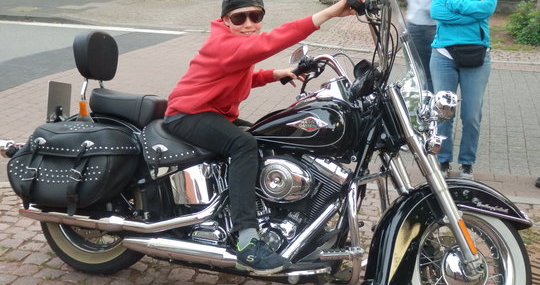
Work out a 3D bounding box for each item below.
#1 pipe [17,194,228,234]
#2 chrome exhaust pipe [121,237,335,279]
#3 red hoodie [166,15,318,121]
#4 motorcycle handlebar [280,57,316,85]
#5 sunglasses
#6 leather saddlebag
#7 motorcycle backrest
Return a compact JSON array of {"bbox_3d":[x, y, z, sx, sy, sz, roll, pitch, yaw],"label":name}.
[{"bbox_3d":[-0.625,0.248,2.597,0.970,0.200,0.120,3,5,18],"label":"pipe"},{"bbox_3d":[-0.190,0.433,2.471,0.900,0.125,0.120,6,6,18],"label":"chrome exhaust pipe"},{"bbox_3d":[-0.116,-0.320,2.565,0.656,0.484,0.520,3,17,8],"label":"red hoodie"},{"bbox_3d":[0.136,-0.320,2.858,0.190,0.080,0.090,-26,-24,15],"label":"motorcycle handlebar"},{"bbox_3d":[-0.100,-0.490,2.455,0.142,0.050,0.130,-6,18,-21],"label":"sunglasses"},{"bbox_3d":[-0.814,0.084,2.626,0.530,0.350,0.220,6,6,18],"label":"leather saddlebag"},{"bbox_3d":[-0.791,-0.404,2.896,0.095,0.225,0.260,3,5,18],"label":"motorcycle backrest"}]

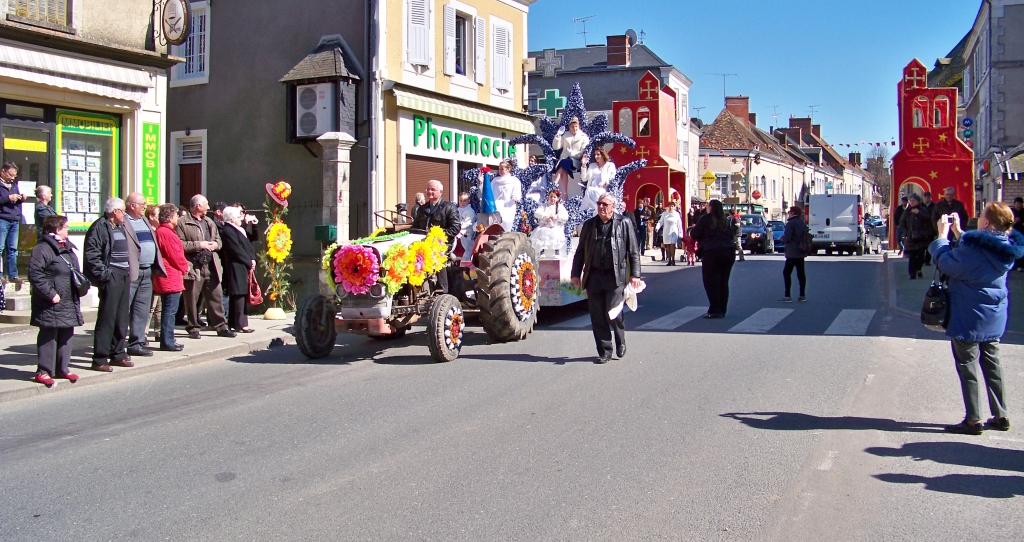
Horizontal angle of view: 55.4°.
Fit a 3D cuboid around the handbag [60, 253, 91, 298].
[{"bbox_3d":[-4.059,0.047,9.120,0.150,0.380,0.280,-2,4,-37],"label":"handbag"}]

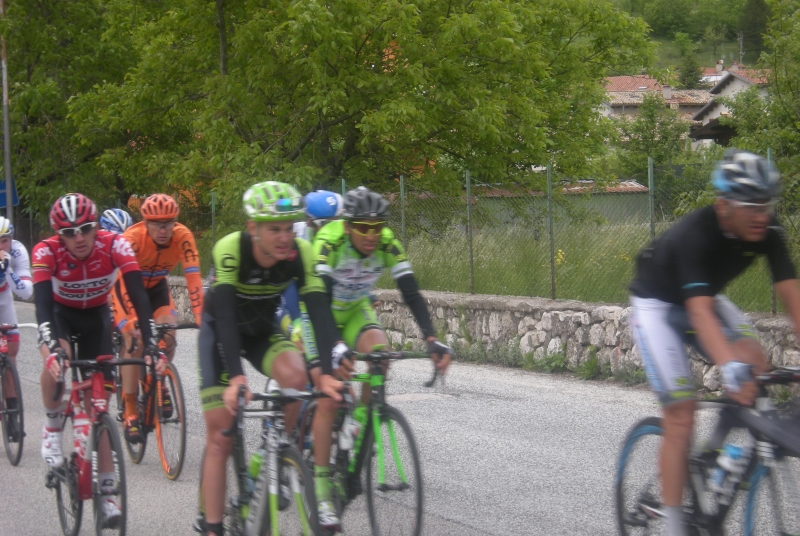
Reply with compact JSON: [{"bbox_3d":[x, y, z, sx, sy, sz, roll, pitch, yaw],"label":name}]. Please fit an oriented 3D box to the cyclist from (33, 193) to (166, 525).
[{"bbox_3d":[-1.413,0.422,10.623,0.540,1.510,0.910,-2,2,-18],"label":"cyclist"}]

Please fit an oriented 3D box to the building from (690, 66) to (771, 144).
[{"bbox_3d":[23.503,-9.124,152.000,9.000,7.800,10.000,-1,2,22],"label":"building"}]

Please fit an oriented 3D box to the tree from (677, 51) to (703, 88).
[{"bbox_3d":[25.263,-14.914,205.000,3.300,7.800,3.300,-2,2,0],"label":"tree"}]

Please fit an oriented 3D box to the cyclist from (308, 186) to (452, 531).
[{"bbox_3d":[-0.164,0.388,9.997,0.540,1.460,0.910,-2,2,-17],"label":"cyclist"}]

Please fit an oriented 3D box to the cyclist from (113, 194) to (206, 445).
[{"bbox_3d":[-1.470,0.326,13.923,0.530,1.480,0.910,-2,2,-18],"label":"cyclist"}]

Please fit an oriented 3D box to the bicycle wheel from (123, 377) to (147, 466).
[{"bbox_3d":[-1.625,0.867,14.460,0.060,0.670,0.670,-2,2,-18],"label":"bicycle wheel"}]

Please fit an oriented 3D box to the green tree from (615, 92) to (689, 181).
[{"bbox_3d":[8.569,-4.123,80.000,2.700,3.900,2.700,-2,2,0],"label":"green tree"}]

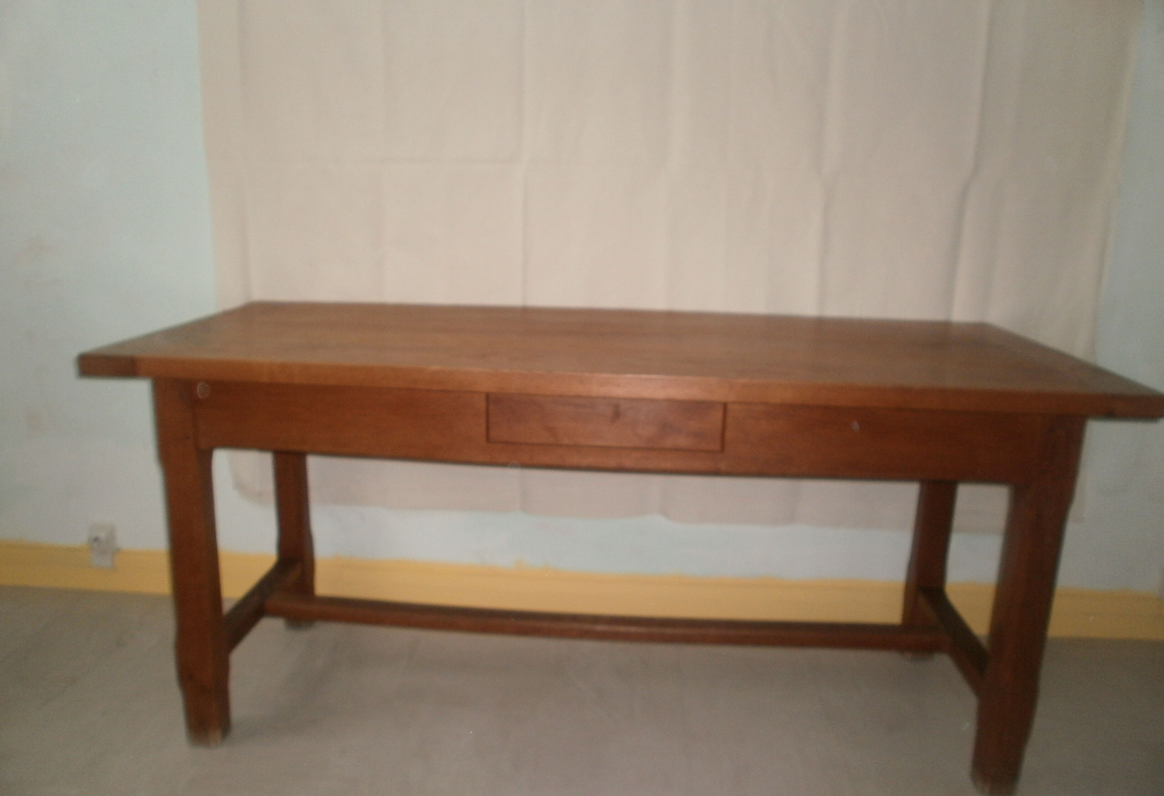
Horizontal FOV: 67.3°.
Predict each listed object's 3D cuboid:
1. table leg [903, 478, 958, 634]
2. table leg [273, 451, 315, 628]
[{"bbox_3d":[0.794,0.264,1.963,0.067,0.700,0.067,2,14,3],"label":"table leg"},{"bbox_3d":[-0.675,0.206,2.037,0.067,0.700,0.067,2,14,3],"label":"table leg"}]

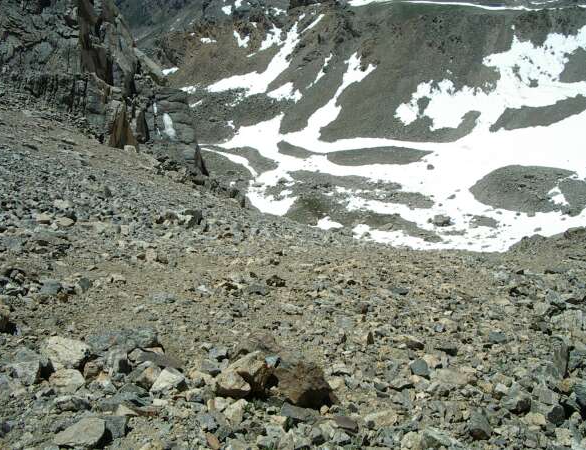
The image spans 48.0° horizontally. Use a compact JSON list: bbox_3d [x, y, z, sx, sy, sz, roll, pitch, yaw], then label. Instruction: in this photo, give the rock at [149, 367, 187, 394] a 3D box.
[{"bbox_3d":[-0.972,1.200,5.100,0.260,0.160,0.190,-3,19,-9],"label":"rock"}]

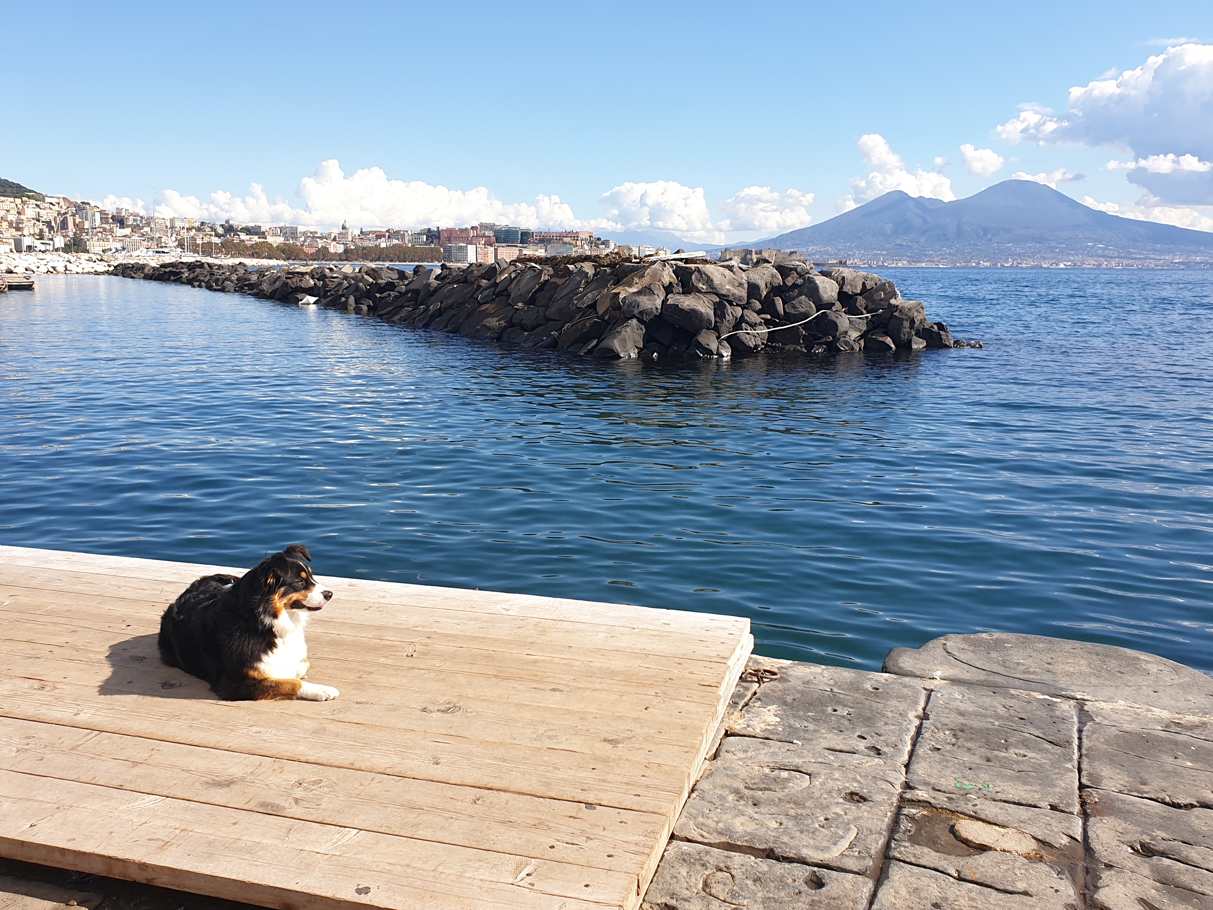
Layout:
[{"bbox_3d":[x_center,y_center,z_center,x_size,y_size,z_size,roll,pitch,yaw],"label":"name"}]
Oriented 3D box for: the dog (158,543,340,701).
[{"bbox_3d":[-1.171,0.489,2.976,0.800,0.455,0.370,8,14,33],"label":"dog"}]

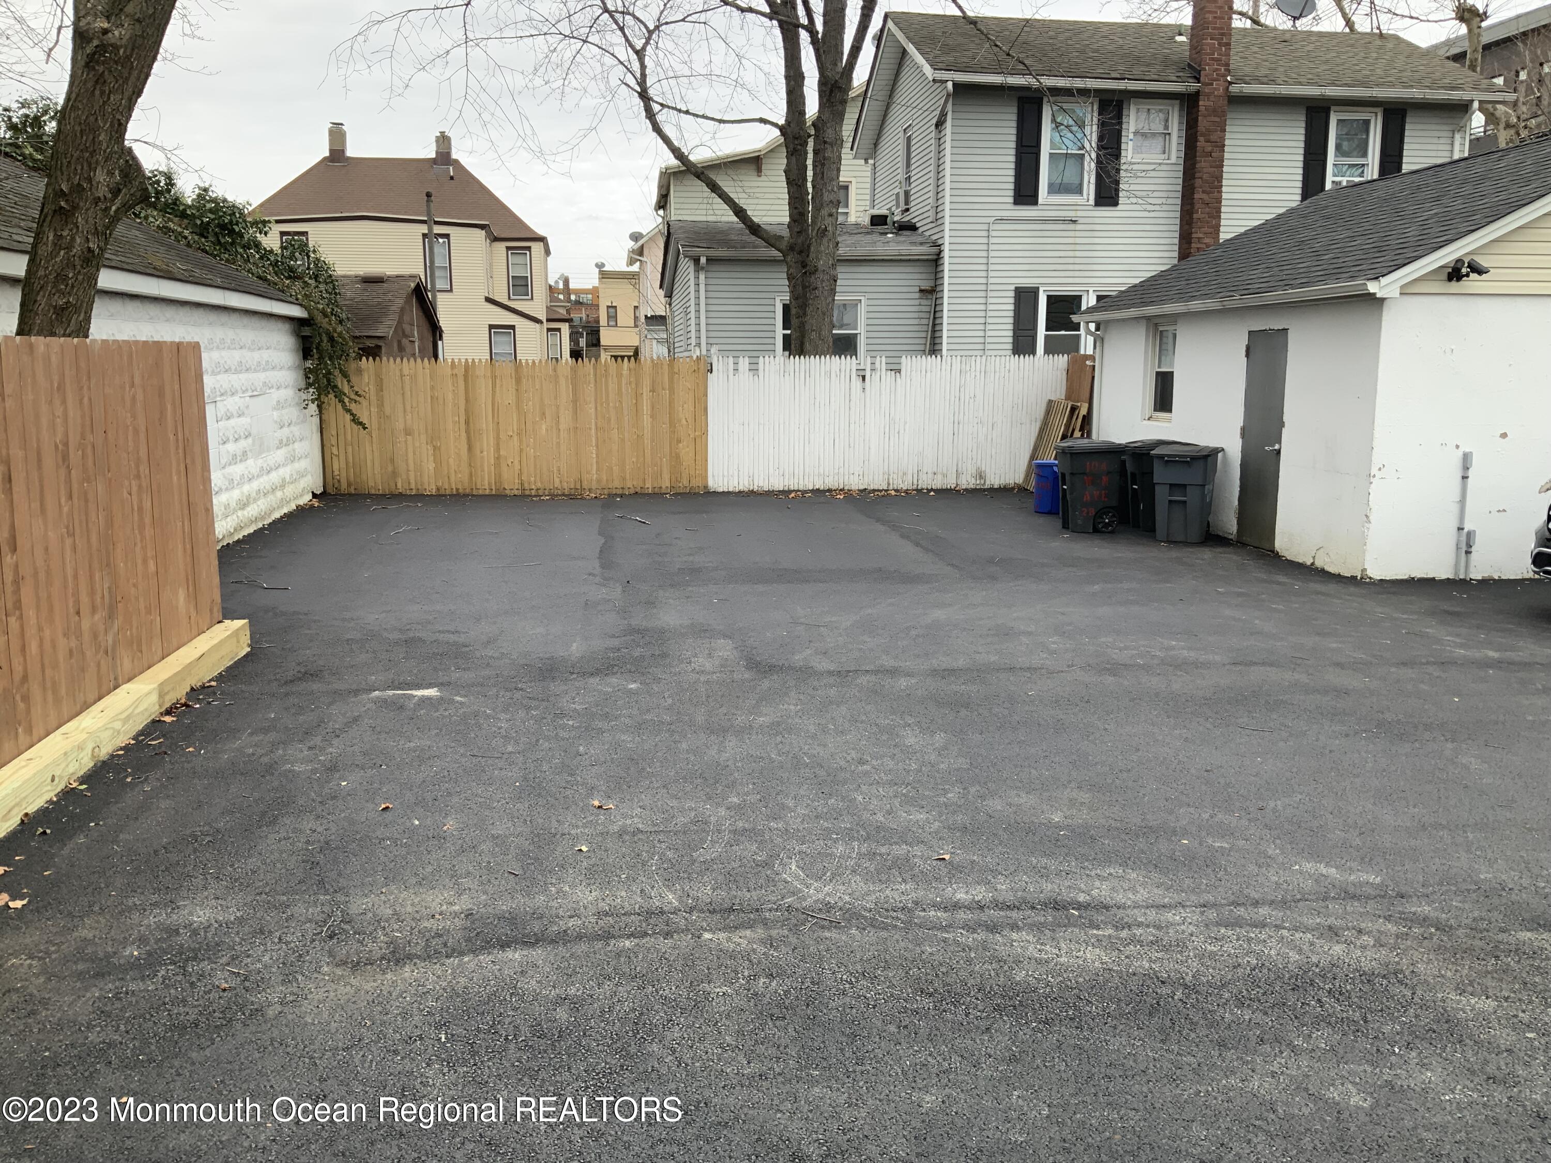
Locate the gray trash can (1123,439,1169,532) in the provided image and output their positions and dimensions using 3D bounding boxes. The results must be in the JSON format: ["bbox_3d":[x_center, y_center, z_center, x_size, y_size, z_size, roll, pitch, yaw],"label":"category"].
[{"bbox_3d":[4.167,-1.055,14.015,0.660,0.950,0.560,-1,9,-6],"label":"gray trash can"}]

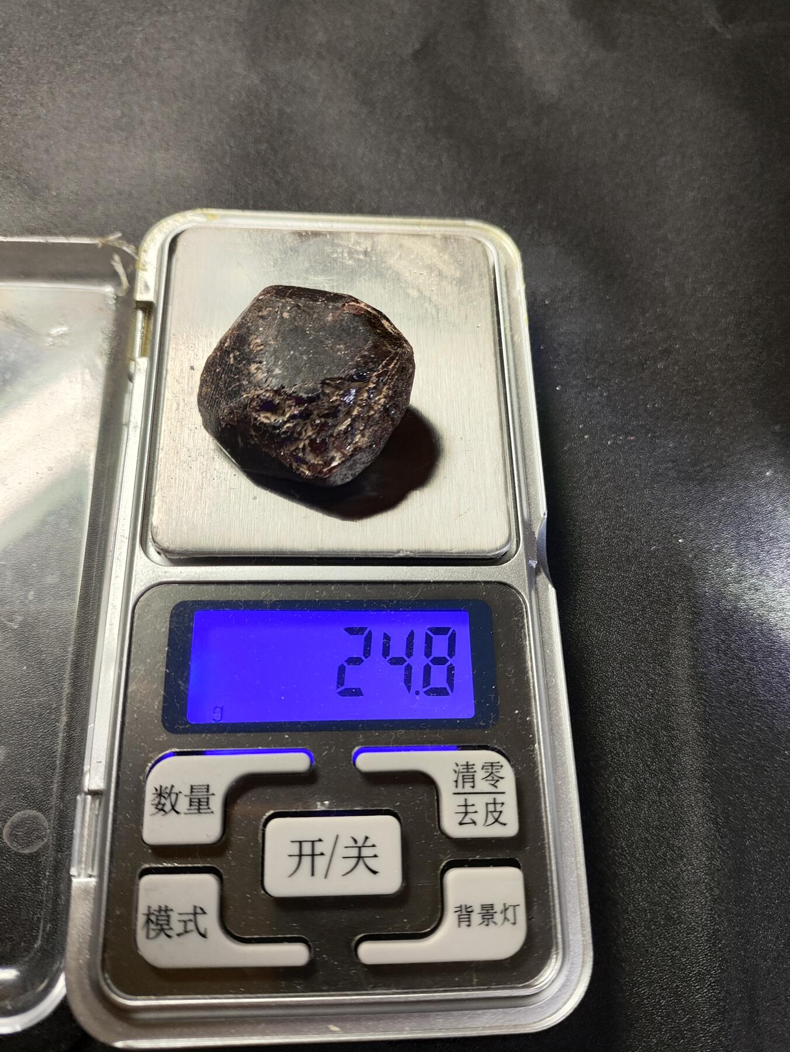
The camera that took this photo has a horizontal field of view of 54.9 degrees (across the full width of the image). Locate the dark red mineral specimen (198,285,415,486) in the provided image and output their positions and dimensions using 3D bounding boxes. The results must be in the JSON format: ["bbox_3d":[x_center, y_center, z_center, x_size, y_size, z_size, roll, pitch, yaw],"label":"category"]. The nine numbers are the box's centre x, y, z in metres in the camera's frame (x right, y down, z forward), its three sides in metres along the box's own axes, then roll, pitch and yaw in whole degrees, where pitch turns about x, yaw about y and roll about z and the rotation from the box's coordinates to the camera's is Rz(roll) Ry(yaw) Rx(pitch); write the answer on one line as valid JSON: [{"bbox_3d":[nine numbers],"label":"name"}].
[{"bbox_3d":[-0.012,-0.018,0.101,0.029,0.019,0.028,0,72,-4],"label":"dark red mineral specimen"}]

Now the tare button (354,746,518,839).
[{"bbox_3d":[0.005,0.034,0.096,0.020,0.003,0.010,0,72,-4],"label":"tare button"}]

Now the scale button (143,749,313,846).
[{"bbox_3d":[-0.020,0.034,0.094,0.020,0.003,0.010,0,72,-4],"label":"scale button"}]

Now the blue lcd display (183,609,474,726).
[{"bbox_3d":[-0.008,0.018,0.100,0.037,0.002,0.014,0,72,-4],"label":"blue lcd display"}]

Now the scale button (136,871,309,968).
[{"bbox_3d":[-0.020,0.046,0.090,0.020,0.003,0.010,0,72,-4],"label":"scale button"}]

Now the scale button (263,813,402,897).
[{"bbox_3d":[-0.007,0.040,0.093,0.017,0.003,0.009,0,72,-4],"label":"scale button"}]

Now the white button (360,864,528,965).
[{"bbox_3d":[0.005,0.047,0.091,0.020,0.003,0.010,0,72,-4],"label":"white button"}]

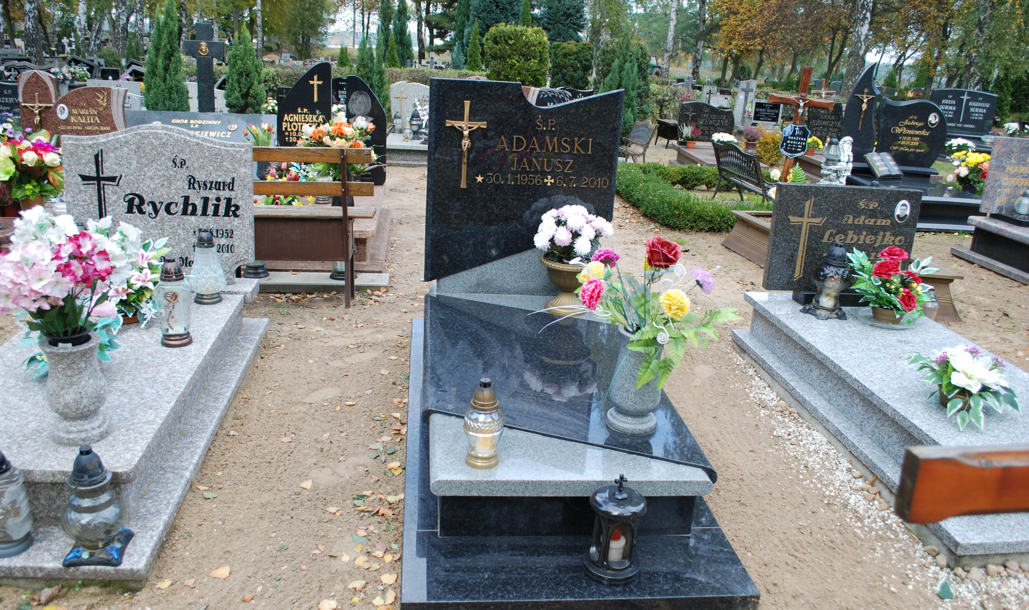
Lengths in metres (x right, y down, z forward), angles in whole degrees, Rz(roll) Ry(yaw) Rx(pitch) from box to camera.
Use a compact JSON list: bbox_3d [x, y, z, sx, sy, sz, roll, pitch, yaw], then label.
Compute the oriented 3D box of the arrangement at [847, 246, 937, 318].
[{"bbox_3d":[1.897,-0.105,3.858,0.450,0.360,0.350,1,19,-8],"label":"arrangement"}]

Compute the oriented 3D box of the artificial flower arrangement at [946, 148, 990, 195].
[{"bbox_3d":[4.510,-1.304,7.632,0.420,0.440,0.380,1,18,-6],"label":"artificial flower arrangement"}]

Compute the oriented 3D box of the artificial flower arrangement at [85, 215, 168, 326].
[{"bbox_3d":[-1.672,-0.149,3.334,0.350,0.450,0.290,1,19,-8],"label":"artificial flower arrangement"}]

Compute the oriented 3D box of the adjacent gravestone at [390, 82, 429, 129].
[{"bbox_3d":[-1.318,-2.788,10.855,0.820,0.670,0.100,1,19,-8],"label":"adjacent gravestone"}]

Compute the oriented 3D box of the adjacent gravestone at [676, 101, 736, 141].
[{"bbox_3d":[2.847,-2.721,11.505,0.860,0.570,0.100,1,19,-9],"label":"adjacent gravestone"}]

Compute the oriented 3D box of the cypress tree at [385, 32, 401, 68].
[{"bbox_3d":[-3.872,-7.760,24.530,0.530,1.680,0.530,1,19,-8],"label":"cypress tree"}]

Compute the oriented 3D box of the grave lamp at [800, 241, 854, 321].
[{"bbox_3d":[1.558,-0.123,3.781,0.200,0.335,0.200,1,18,-6],"label":"grave lamp"}]

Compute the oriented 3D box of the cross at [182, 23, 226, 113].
[{"bbox_3d":[-3.027,-2.011,7.576,0.410,1.460,0.120,1,18,-6],"label":"cross"}]

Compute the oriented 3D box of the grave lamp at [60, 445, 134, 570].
[{"bbox_3d":[-1.129,0.522,2.070,0.160,0.315,0.155,1,18,-8],"label":"grave lamp"}]

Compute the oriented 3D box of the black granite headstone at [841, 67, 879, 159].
[{"bbox_3d":[3.870,-2.115,8.581,0.385,1.100,0.100,2,18,-2],"label":"black granite headstone"}]

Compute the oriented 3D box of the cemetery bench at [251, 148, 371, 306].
[{"bbox_3d":[-1.427,-0.472,4.405,1.250,0.920,0.440,1,19,-9],"label":"cemetery bench"}]

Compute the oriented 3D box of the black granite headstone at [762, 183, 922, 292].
[{"bbox_3d":[1.645,-0.335,3.909,0.740,0.520,0.080,1,14,-6],"label":"black granite headstone"}]

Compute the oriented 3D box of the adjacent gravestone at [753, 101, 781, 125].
[{"bbox_3d":[4.574,-3.512,13.968,0.520,0.450,0.120,8,8,14],"label":"adjacent gravestone"}]

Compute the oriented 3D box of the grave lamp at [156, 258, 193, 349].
[{"bbox_3d":[-1.387,-0.013,3.151,0.155,0.370,0.150,1,19,-8],"label":"grave lamp"}]

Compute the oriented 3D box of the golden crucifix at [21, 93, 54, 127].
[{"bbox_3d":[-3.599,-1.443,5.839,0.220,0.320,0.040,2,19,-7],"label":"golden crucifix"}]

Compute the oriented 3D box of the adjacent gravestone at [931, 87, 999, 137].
[{"bbox_3d":[8.634,-3.746,14.981,1.430,0.830,0.120,1,19,-10],"label":"adjacent gravestone"}]

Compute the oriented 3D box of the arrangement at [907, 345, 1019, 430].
[{"bbox_3d":[1.633,0.277,2.793,0.340,0.190,0.310,1,18,-6],"label":"arrangement"}]

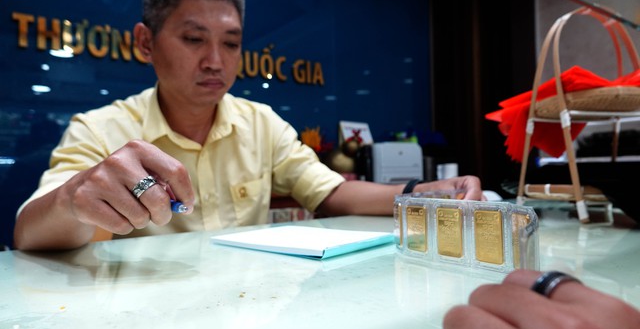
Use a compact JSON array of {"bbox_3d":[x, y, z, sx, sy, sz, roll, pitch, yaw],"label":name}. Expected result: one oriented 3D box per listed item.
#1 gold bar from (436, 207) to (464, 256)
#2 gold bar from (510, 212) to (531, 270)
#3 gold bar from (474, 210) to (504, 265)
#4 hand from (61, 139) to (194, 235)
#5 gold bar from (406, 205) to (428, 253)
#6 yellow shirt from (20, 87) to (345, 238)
[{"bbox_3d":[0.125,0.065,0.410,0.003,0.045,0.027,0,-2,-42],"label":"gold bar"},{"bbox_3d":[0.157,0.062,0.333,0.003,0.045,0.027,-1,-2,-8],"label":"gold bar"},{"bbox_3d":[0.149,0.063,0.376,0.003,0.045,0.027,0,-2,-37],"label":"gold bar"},{"bbox_3d":[-0.167,0.021,0.370,0.115,0.082,0.085,-3,-2,44],"label":"hand"},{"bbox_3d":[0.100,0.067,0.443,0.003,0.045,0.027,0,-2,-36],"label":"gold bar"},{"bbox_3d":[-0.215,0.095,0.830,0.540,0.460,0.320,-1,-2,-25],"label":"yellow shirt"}]

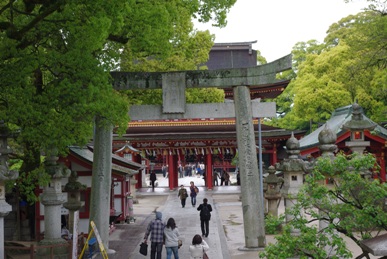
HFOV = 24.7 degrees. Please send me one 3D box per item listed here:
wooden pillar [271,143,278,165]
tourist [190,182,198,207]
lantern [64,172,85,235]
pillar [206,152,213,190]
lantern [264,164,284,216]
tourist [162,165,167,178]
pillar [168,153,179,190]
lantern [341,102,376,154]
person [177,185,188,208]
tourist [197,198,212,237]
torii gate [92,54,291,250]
[{"bbox_3d":[7.108,3.056,76.500,0.430,3.858,0.430,-1,-1,1],"label":"wooden pillar"},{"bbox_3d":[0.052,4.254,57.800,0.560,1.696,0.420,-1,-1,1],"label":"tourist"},{"bbox_3d":[-5.042,3.297,37.300,0.980,3.085,0.980,-1,-1,1],"label":"lantern"},{"bbox_3d":[1.376,3.419,74.500,0.490,3.546,0.490,-1,-1,1],"label":"pillar"},{"bbox_3d":[3.865,3.249,42.800,0.980,3.055,0.980,-1,-1,1],"label":"lantern"},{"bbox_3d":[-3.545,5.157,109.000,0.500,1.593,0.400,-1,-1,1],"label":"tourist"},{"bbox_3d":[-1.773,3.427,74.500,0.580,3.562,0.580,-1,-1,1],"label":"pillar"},{"bbox_3d":[7.524,1.632,40.000,1.500,5.711,1.500,-1,-1,1],"label":"lantern"},{"bbox_3d":[-0.667,4.397,57.700,0.600,1.497,0.400,-1,-1,1],"label":"person"},{"bbox_3d":[0.497,3.898,38.800,0.640,1.728,0.450,-1,-1,1],"label":"tourist"},{"bbox_3d":[-0.690,0.946,34.800,9.100,7.650,1.000,-1,-1,1],"label":"torii gate"}]

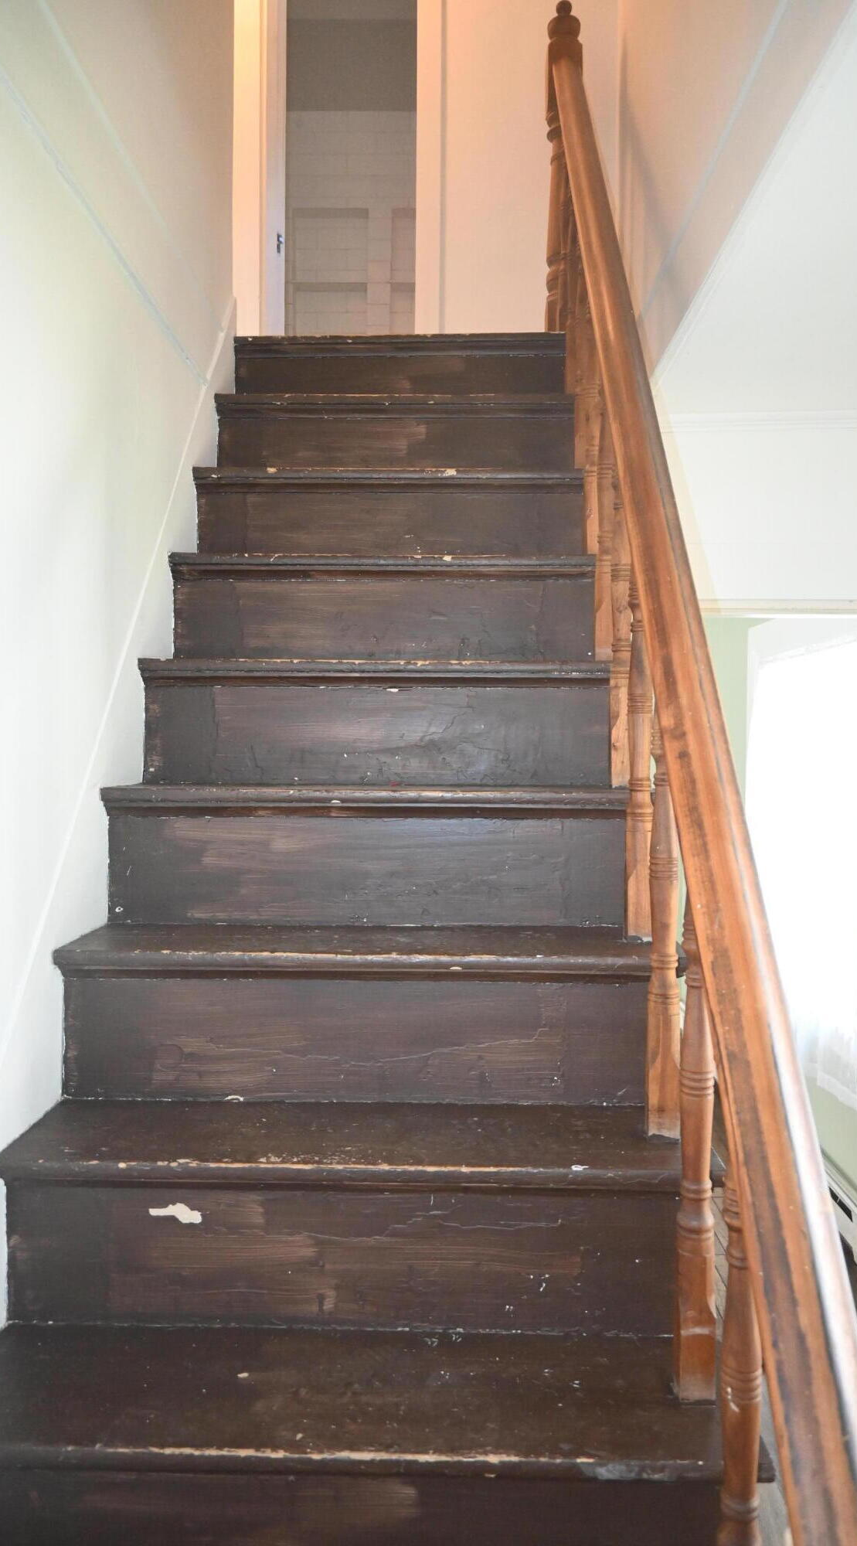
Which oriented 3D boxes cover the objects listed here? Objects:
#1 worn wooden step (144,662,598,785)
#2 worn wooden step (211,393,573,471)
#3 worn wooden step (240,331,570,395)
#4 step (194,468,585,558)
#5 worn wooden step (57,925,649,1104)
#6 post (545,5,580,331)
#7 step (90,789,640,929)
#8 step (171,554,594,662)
[{"bbox_3d":[-0.076,-0.090,1.943,0.875,0.221,0.229,0,1,1],"label":"worn wooden step"},{"bbox_3d":[-0.058,-0.768,2.512,0.875,0.221,0.229,0,1,1],"label":"worn wooden step"},{"bbox_3d":[-0.052,-0.994,2.702,0.875,0.221,0.229,0,1,1],"label":"worn wooden step"},{"bbox_3d":[-0.064,-0.542,2.322,0.875,0.221,0.229,0,1,1],"label":"step"},{"bbox_3d":[-0.088,0.362,1.563,0.875,0.221,0.229,0,1,1],"label":"worn wooden step"},{"bbox_3d":[0.352,-1.535,2.670,0.088,0.869,0.088,0,1,1],"label":"post"},{"bbox_3d":[-0.082,0.136,1.753,0.875,0.221,0.229,0,1,1],"label":"step"},{"bbox_3d":[-0.070,-0.316,2.133,0.875,0.221,0.229,0,1,1],"label":"step"}]

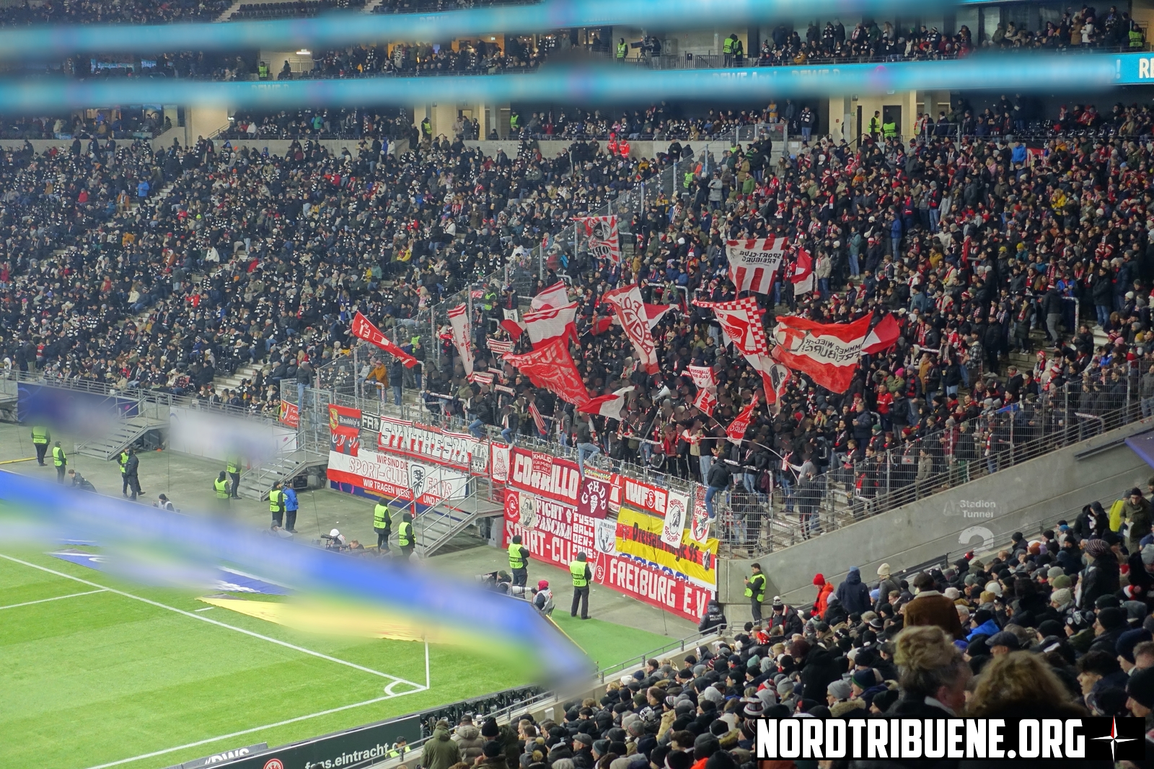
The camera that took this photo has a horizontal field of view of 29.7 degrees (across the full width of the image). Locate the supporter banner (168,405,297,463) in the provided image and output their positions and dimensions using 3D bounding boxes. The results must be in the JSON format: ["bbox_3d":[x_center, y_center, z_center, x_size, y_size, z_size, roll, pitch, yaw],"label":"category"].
[{"bbox_3d":[-12.979,2.142,81.826,0.200,1.650,8.360,-7,11,-44],"label":"supporter banner"}]

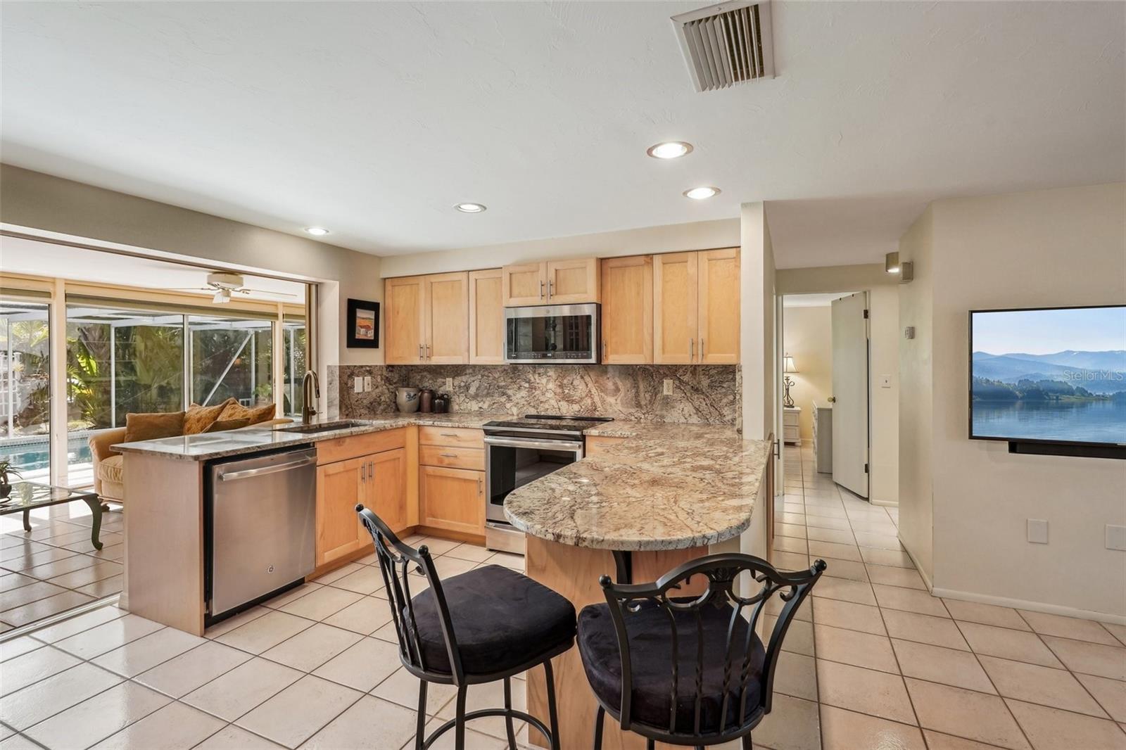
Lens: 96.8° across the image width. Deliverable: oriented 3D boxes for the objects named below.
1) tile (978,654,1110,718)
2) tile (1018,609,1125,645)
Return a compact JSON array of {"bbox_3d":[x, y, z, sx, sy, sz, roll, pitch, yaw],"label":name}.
[{"bbox_3d":[2.030,1.325,2.145,0.331,0.012,0.331,0,1,24],"label":"tile"},{"bbox_3d":[2.598,1.307,2.581,0.331,0.010,0.285,0,1,25],"label":"tile"}]

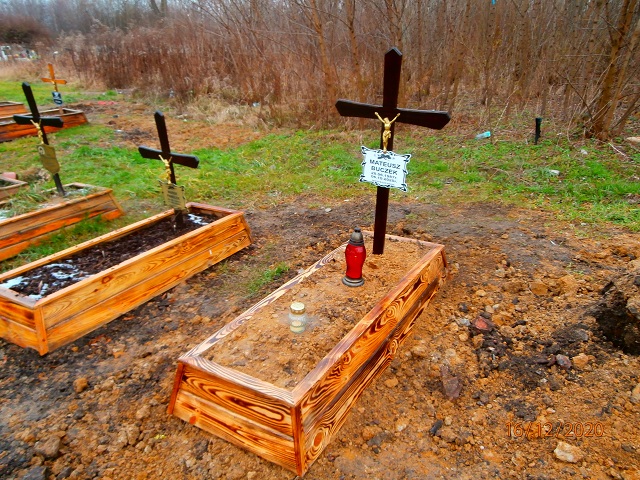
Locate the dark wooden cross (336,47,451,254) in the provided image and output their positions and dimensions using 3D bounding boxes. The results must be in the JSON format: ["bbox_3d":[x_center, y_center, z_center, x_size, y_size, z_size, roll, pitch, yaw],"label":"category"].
[{"bbox_3d":[0.408,-0.501,2.884,0.761,1.287,0.070,16,27,31],"label":"dark wooden cross"}]

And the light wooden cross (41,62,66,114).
[{"bbox_3d":[-5.755,-3.280,10.094,0.845,1.036,0.070,13,28,24],"label":"light wooden cross"}]

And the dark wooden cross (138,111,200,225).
[{"bbox_3d":[-1.205,-0.545,3.724,0.768,0.937,0.070,15,30,34],"label":"dark wooden cross"}]

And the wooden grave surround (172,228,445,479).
[{"bbox_3d":[0.128,0.402,2.645,0.695,0.267,1.966,11,24,29],"label":"wooden grave surround"}]

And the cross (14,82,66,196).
[{"bbox_3d":[-2.627,-0.928,4.429,0.820,1.075,0.070,12,31,29],"label":"cross"}]

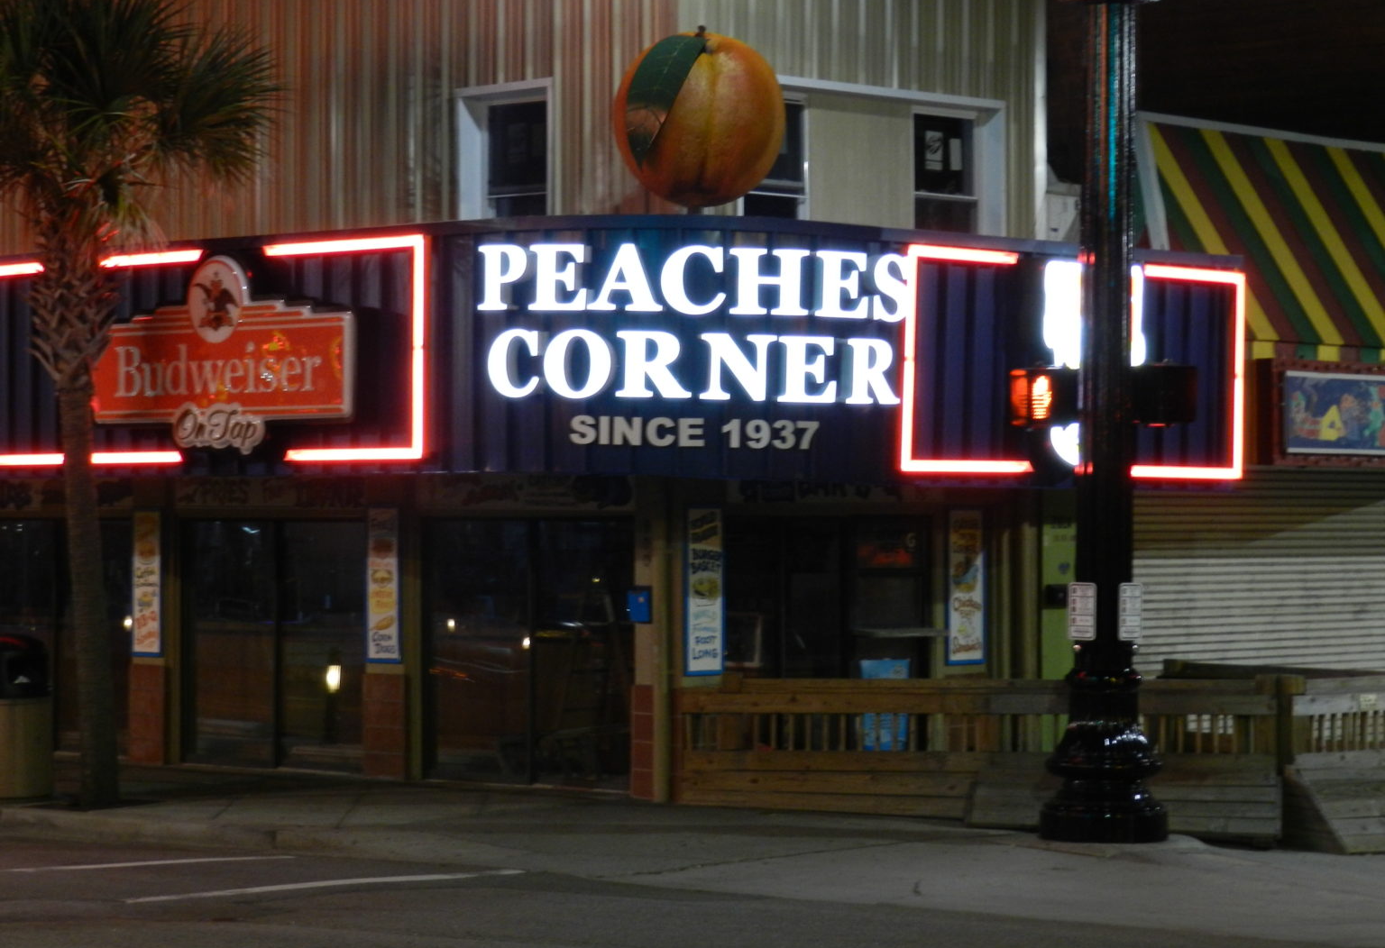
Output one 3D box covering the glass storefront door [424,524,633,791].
[{"bbox_3d":[-1.251,1.344,30.034,2.250,2.000,0.080,-1,-1,44],"label":"glass storefront door"}]

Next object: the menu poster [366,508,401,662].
[{"bbox_3d":[-2.393,0.863,30.992,0.410,1.210,0.030,-1,-1,44],"label":"menu poster"}]

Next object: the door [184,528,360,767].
[{"bbox_3d":[-3.374,1.379,32.074,2.230,1.980,0.080,-1,-1,44],"label":"door"}]

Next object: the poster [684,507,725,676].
[{"bbox_3d":[0.091,0.860,29.218,0.030,1.210,0.410,-1,-1,44],"label":"poster"}]

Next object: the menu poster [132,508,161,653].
[{"bbox_3d":[-4.505,0.911,33.022,0.410,1.210,0.030,-1,-1,44],"label":"menu poster"}]

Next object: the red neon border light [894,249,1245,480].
[{"bbox_3d":[3.052,-0.836,31.363,0.100,1.680,4.220,-1,-1,44],"label":"red neon border light"}]

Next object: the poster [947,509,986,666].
[{"bbox_3d":[2.141,0.890,31.352,0.030,1.210,0.410,-1,-1,44],"label":"poster"}]

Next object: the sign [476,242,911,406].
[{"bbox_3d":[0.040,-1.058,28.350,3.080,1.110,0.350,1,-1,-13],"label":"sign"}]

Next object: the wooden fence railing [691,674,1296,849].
[{"bbox_3d":[2.086,2.009,28.300,4.450,1.180,0.300,0,-1,-2],"label":"wooden fence railing"}]

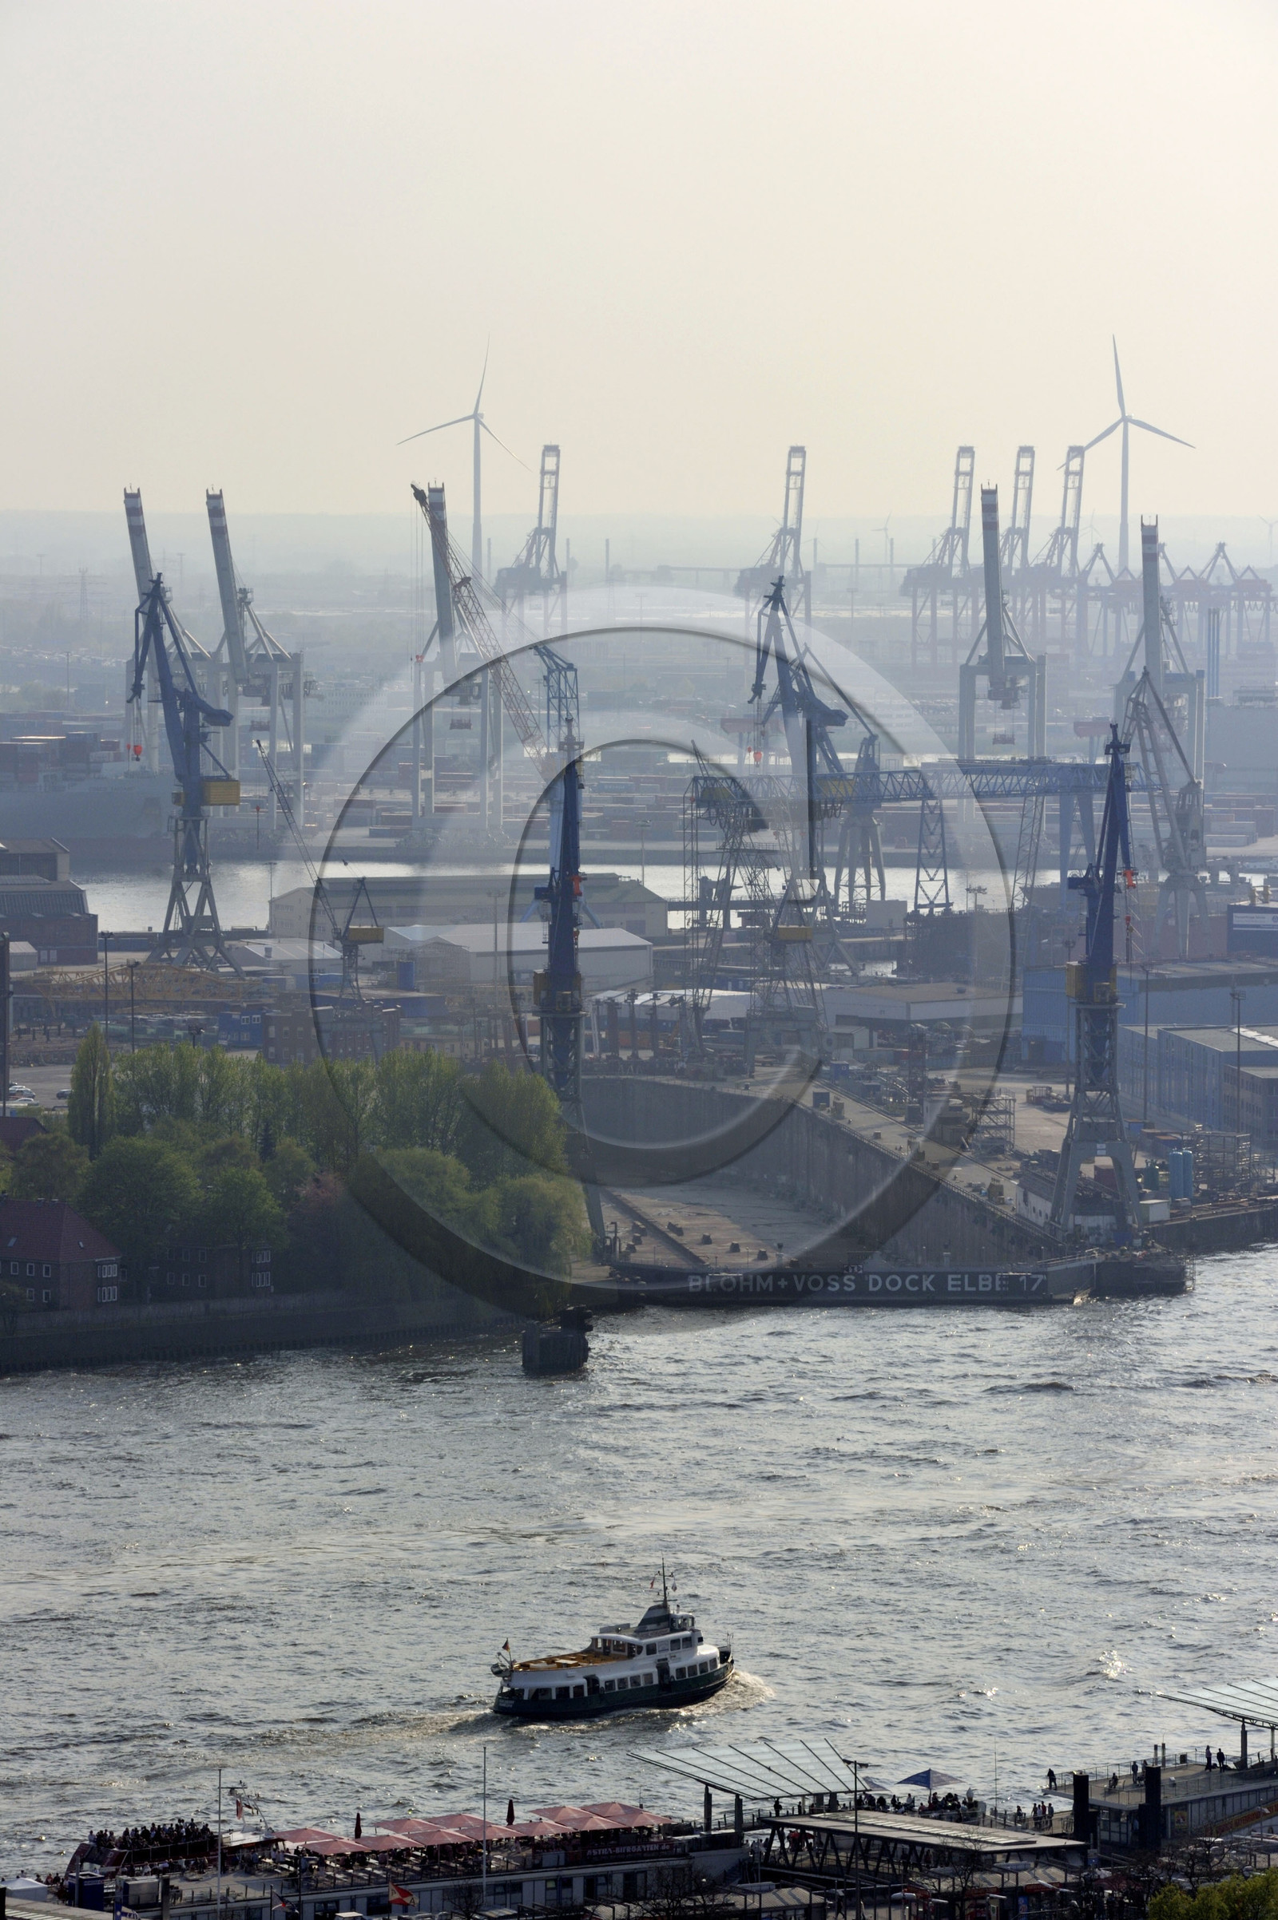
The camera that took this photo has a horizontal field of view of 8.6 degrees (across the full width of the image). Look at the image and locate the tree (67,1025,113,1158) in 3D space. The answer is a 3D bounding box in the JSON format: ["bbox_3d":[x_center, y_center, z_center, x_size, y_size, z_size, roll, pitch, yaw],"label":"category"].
[{"bbox_3d":[-79.155,19.472,1230.000,6.600,20.200,6.500,0,3,0],"label":"tree"}]

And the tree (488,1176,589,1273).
[{"bbox_3d":[-12.782,33.917,1084.624,12.800,13.300,12.500,0,3,0],"label":"tree"}]

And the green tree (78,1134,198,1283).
[{"bbox_3d":[-61.600,31.050,1052.000,15.300,19.000,15.300,0,3,0],"label":"green tree"}]

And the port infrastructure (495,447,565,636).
[{"bbox_3d":[-56.734,-205.512,4386.697,26.000,117.000,58.000,-1,3,-17],"label":"port infrastructure"}]

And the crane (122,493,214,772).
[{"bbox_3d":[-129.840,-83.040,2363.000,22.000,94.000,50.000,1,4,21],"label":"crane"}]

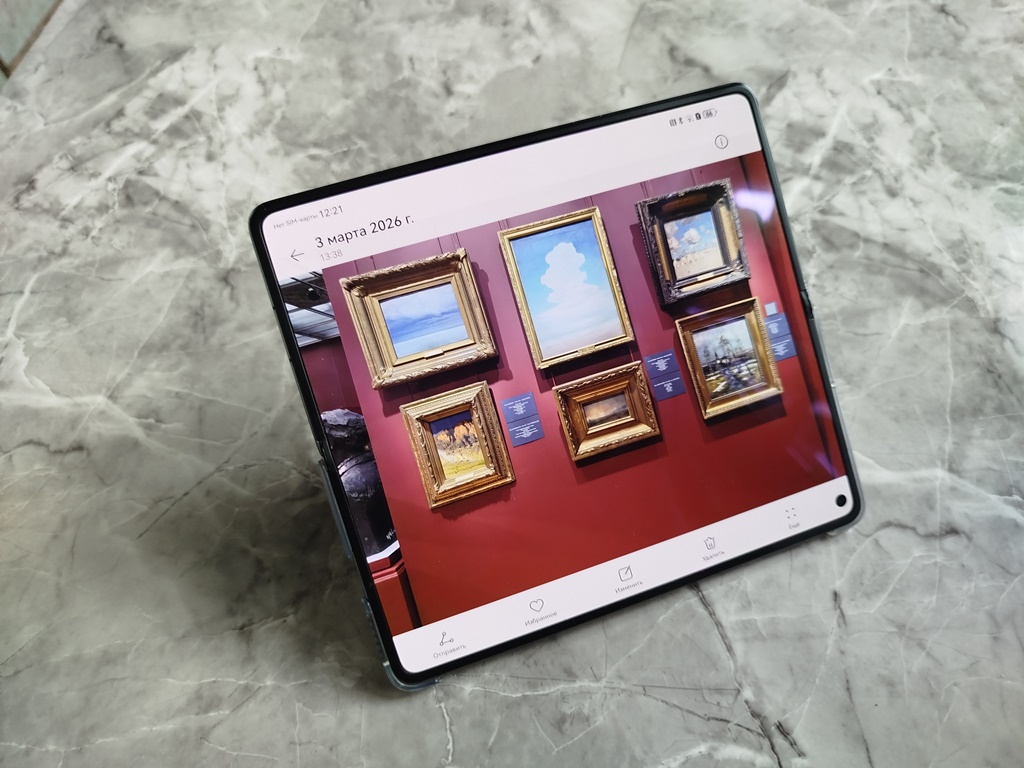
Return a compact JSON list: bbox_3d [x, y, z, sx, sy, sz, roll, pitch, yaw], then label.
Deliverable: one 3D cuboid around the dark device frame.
[{"bbox_3d":[0.020,-0.002,0.213,0.158,0.011,0.146,-17,95,-9],"label":"dark device frame"}]

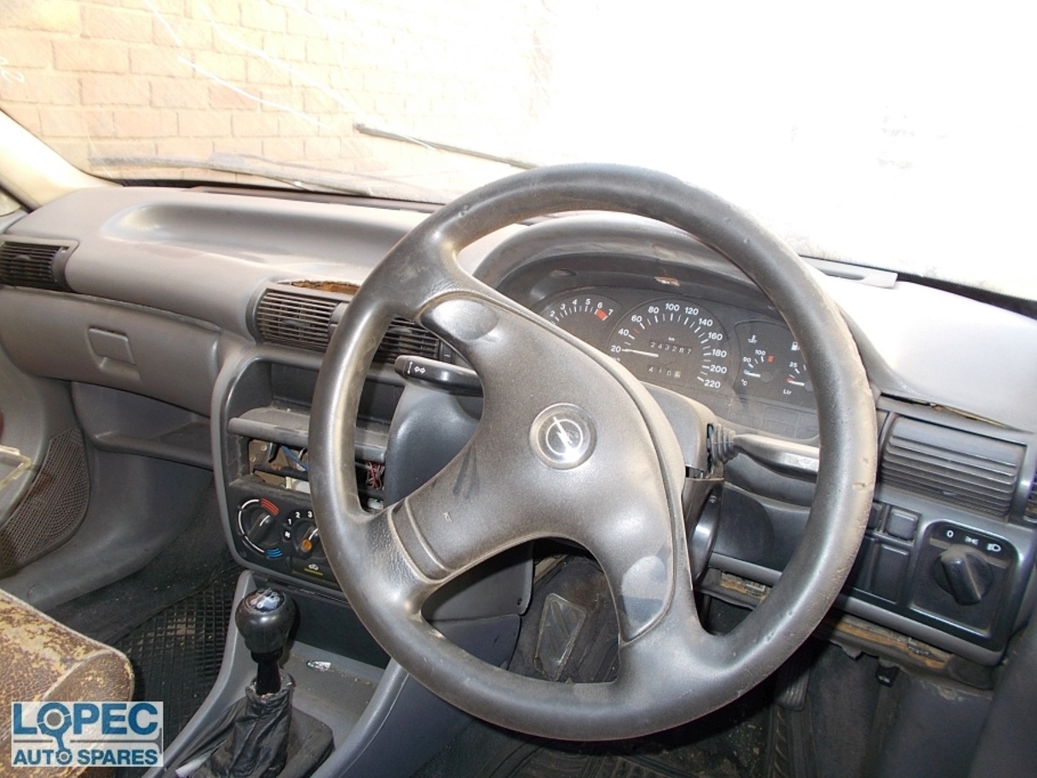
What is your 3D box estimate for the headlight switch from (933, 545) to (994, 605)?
[{"bbox_3d":[0.367,0.155,0.643,0.045,0.045,0.027,15,7,25],"label":"headlight switch"}]

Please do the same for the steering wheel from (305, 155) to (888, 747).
[{"bbox_3d":[0.039,0.036,0.549,0.384,0.384,0.089,11,-4,16],"label":"steering wheel"}]

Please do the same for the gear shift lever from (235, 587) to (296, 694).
[{"bbox_3d":[-0.262,0.269,0.810,0.059,0.124,0.059,11,21,16],"label":"gear shift lever"}]

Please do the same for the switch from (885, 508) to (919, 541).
[{"bbox_3d":[0.326,0.114,0.662,0.026,0.024,0.014,15,7,25],"label":"switch"}]

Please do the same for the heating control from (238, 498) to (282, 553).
[{"bbox_3d":[-0.299,0.157,0.900,0.057,0.057,0.022,11,4,16],"label":"heating control"}]

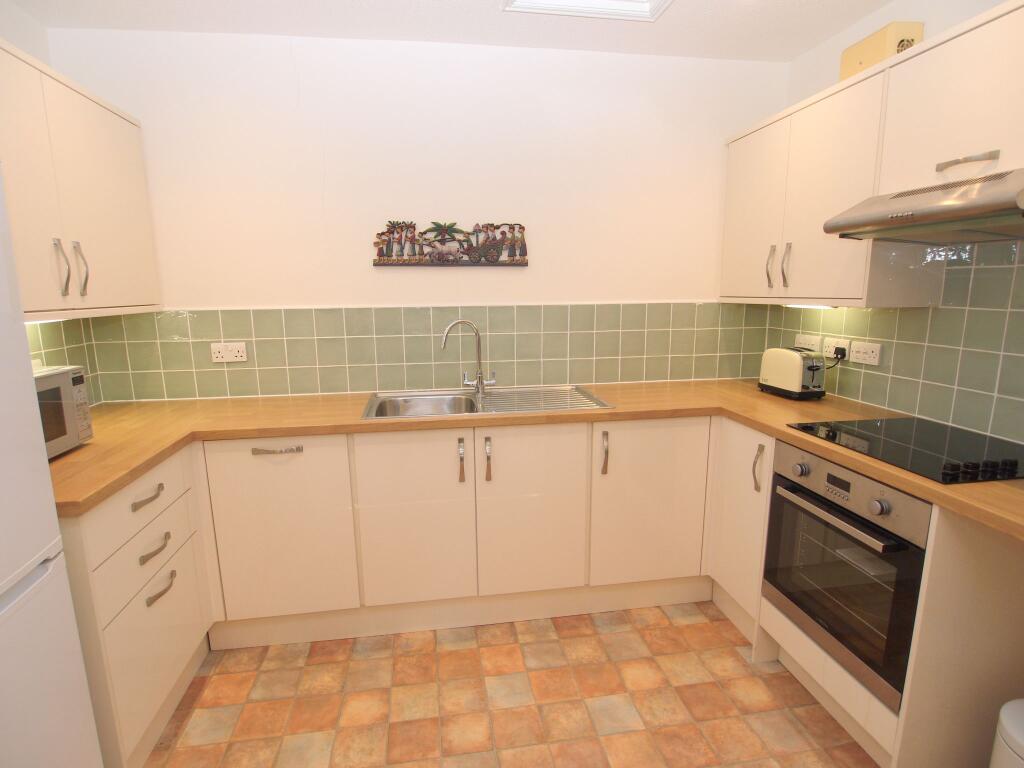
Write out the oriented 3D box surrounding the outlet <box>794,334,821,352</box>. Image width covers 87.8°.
[{"bbox_3d":[1.394,-0.185,2.509,0.012,0.087,0.150,-2,10,-8],"label":"outlet"}]

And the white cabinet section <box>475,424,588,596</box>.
[{"bbox_3d":[0.044,0.467,2.464,0.455,0.724,0.586,-2,10,-8],"label":"white cabinet section"}]

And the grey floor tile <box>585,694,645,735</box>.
[{"bbox_3d":[0.337,1.099,1.774,0.160,0.010,0.160,-2,10,-9],"label":"grey floor tile"}]

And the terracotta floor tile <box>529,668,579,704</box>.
[{"bbox_3d":[0.155,1.093,1.929,0.164,0.010,0.162,-2,11,-9],"label":"terracotta floor tile"}]

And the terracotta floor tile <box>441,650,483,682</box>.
[{"bbox_3d":[-0.197,1.044,1.980,0.155,0.010,0.154,-2,10,-9],"label":"terracotta floor tile"}]

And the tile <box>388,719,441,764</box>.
[{"bbox_3d":[-0.309,1.132,1.687,0.157,0.010,0.156,-2,10,-9],"label":"tile"}]

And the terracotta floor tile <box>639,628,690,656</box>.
[{"bbox_3d":[0.616,1.040,2.150,0.157,0.010,0.156,-2,10,-9],"label":"terracotta floor tile"}]

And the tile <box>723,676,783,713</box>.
[{"bbox_3d":[0.829,1.089,1.858,0.157,0.010,0.156,-2,10,-9],"label":"tile"}]

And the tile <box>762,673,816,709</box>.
[{"bbox_3d":[0.983,1.083,1.881,0.143,0.010,0.156,-2,10,-9],"label":"tile"}]

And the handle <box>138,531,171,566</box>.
[{"bbox_3d":[-1.074,0.502,1.625,0.027,0.024,0.174,-2,10,-8],"label":"handle"}]

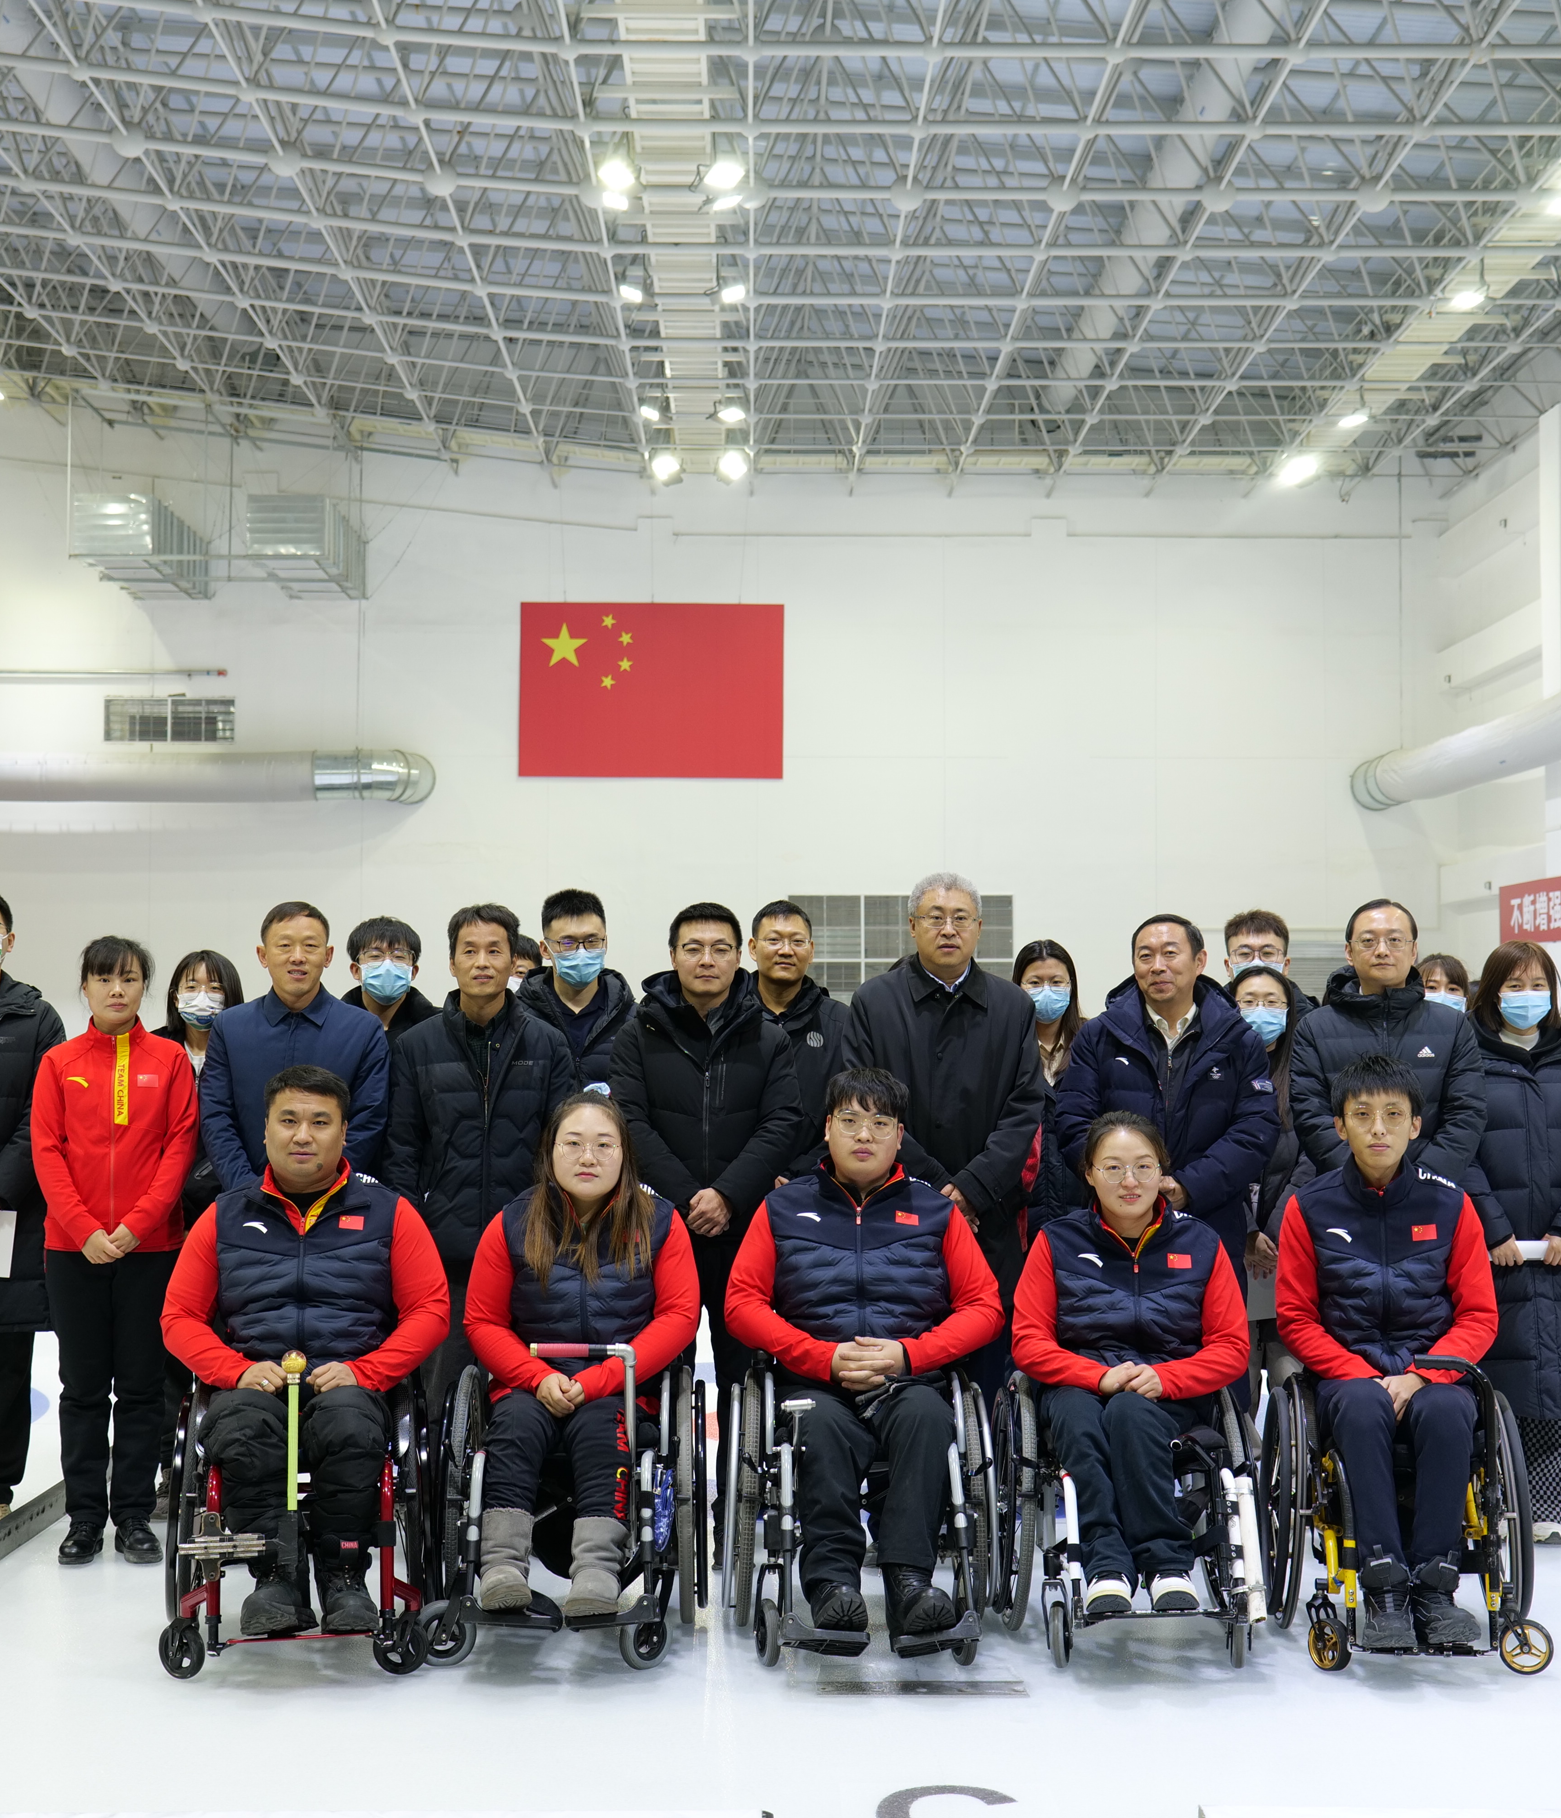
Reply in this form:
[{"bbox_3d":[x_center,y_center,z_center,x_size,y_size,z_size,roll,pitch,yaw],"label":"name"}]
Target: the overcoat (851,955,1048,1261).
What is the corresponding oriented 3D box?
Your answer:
[{"bbox_3d":[0.453,0.596,7.141,0.560,0.950,0.370,0,-3,3],"label":"overcoat"}]

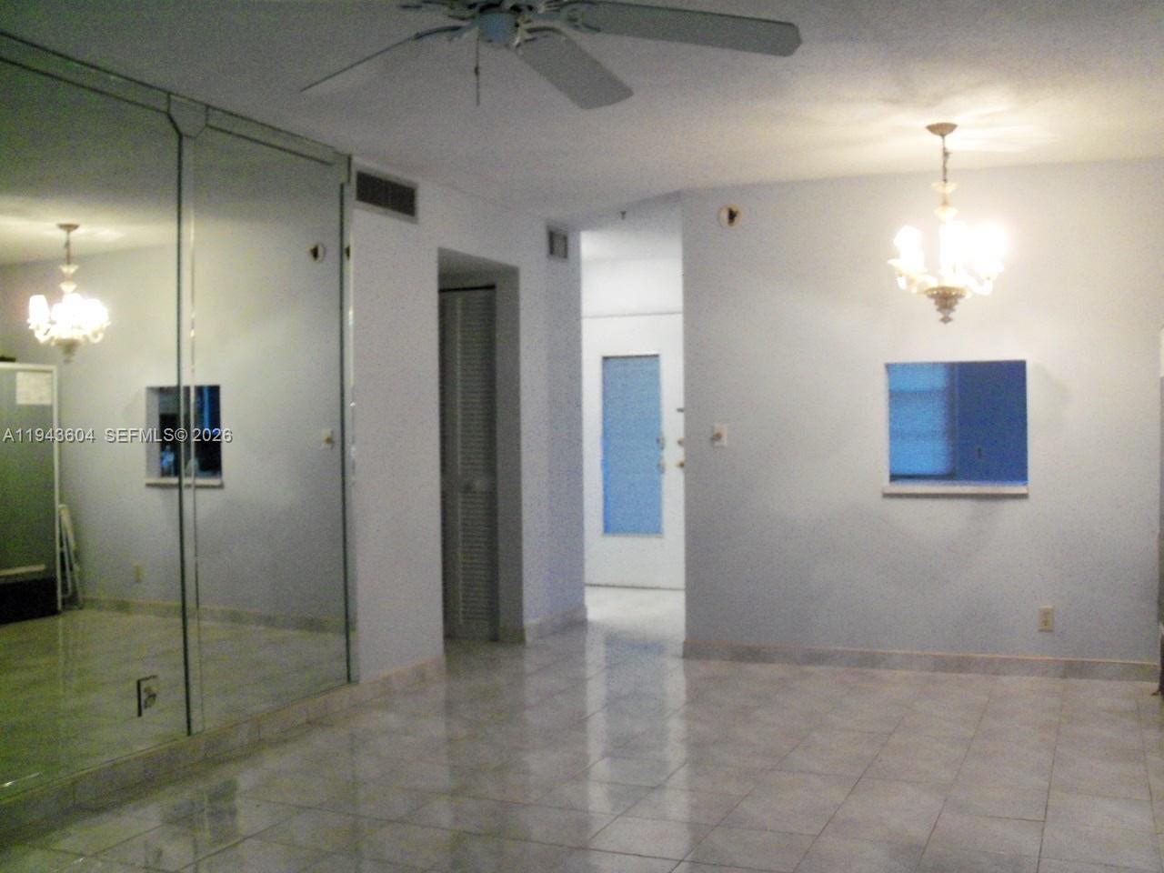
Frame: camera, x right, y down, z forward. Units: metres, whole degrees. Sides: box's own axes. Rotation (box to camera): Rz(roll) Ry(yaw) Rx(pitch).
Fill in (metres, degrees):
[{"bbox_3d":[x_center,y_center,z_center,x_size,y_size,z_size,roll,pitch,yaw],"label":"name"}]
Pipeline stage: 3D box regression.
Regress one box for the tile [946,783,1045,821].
[{"bbox_3d":[1.251,1.111,3.546,0.305,0.010,0.305,-1,-1,24],"label":"tile"}]

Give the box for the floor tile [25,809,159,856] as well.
[{"bbox_3d":[-1.395,1.133,3.350,0.305,0.010,0.305,-1,-1,24],"label":"floor tile"}]

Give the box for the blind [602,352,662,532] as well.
[{"bbox_3d":[0.383,0.063,9.000,0.475,1.390,0.030,-1,-1,24],"label":"blind"}]

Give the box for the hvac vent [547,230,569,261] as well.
[{"bbox_3d":[-0.141,-1.144,7.016,0.020,0.175,0.290,-1,0,24],"label":"hvac vent"}]

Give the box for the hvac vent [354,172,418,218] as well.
[{"bbox_3d":[-0.890,-1.100,5.370,0.025,0.180,0.520,-1,-1,24],"label":"hvac vent"}]

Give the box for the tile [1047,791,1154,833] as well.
[{"bbox_3d":[1.504,1.086,3.415,0.306,0.010,0.306,-1,0,24],"label":"tile"}]

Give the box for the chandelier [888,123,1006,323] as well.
[{"bbox_3d":[1.433,-0.841,4.629,0.460,0.790,0.460,-1,0,24],"label":"chandelier"}]

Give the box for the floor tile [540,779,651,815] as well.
[{"bbox_3d":[0.025,1.136,3.724,0.306,0.010,0.306,-1,0,24],"label":"floor tile"}]

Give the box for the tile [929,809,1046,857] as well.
[{"bbox_3d":[1.112,1.097,3.249,0.306,0.010,0.306,-1,0,24],"label":"tile"}]

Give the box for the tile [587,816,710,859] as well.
[{"bbox_3d":[0.189,1.131,3.321,0.306,0.010,0.306,-1,0,24],"label":"tile"}]

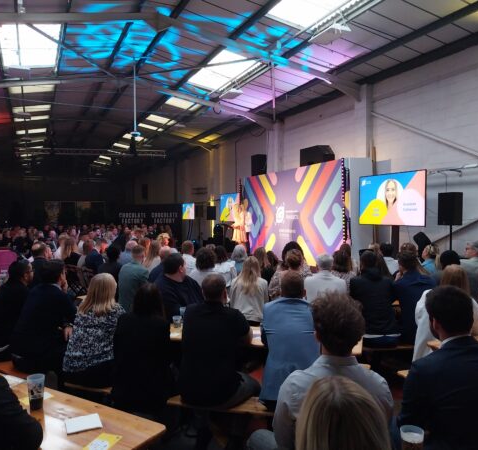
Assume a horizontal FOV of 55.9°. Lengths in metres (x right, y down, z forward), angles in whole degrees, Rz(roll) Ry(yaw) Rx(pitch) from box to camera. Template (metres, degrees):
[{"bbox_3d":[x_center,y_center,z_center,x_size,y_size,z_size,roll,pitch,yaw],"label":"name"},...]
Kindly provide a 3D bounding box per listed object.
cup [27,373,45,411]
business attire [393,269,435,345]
[{"bbox_3d":[-0.930,0.765,2.070,0.086,0.148,0.086,0,1,0],"label":"cup"},{"bbox_3d":[1.710,0.778,4.397,0.470,0.680,0.380,0,1,-8],"label":"business attire"}]

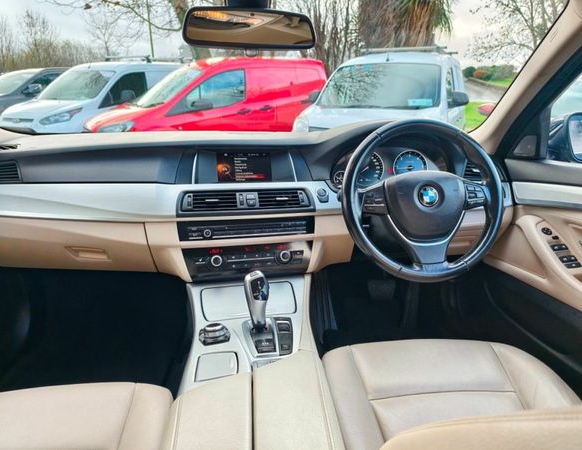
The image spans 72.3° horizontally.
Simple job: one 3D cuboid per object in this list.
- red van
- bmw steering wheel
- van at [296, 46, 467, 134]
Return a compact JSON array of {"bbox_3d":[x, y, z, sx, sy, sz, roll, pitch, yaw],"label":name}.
[{"bbox_3d":[-1.343,-1.870,6.796,4.160,1.760,1.850,-14,23,-36],"label":"red van"},{"bbox_3d":[0.303,-0.057,0.927,0.380,0.380,0.100,-2,-7,-6],"label":"bmw steering wheel"},{"bbox_3d":[1.571,-1.705,6.105,1.950,1.870,4.330,9,20,25],"label":"van"}]

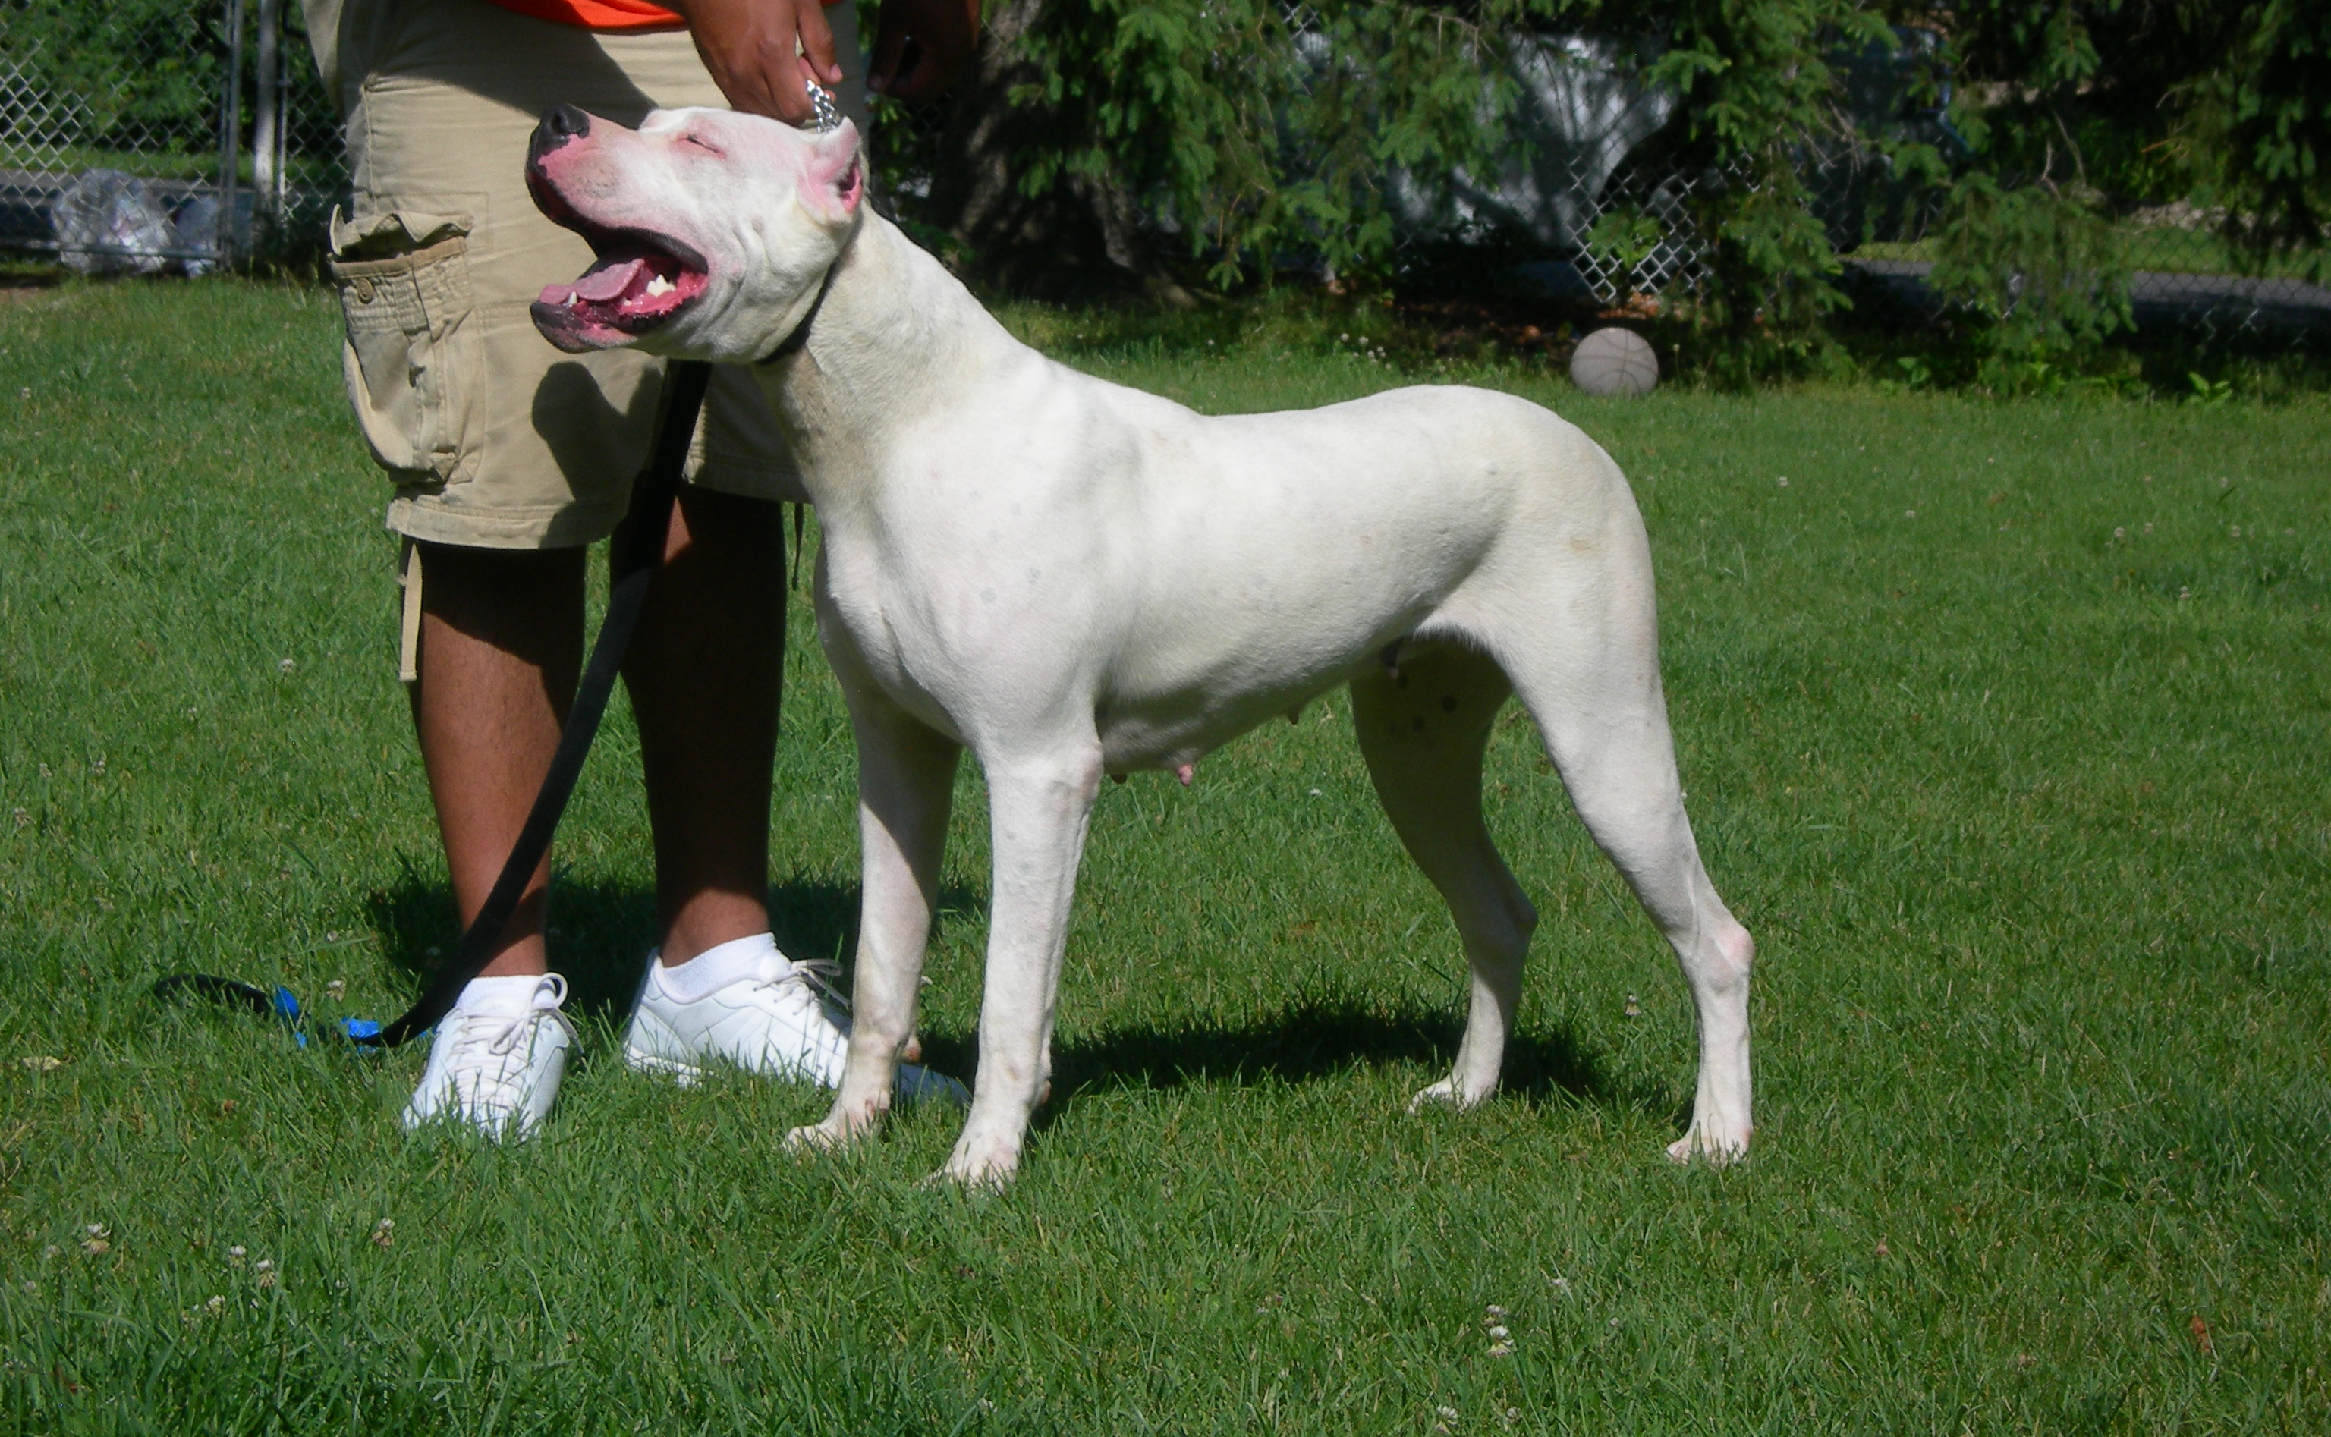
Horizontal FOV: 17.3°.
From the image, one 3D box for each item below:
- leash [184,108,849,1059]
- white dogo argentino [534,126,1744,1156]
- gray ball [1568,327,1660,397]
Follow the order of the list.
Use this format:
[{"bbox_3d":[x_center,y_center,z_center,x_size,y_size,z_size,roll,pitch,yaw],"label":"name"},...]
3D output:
[{"bbox_3d":[-0.551,-0.113,6.296,0.200,0.820,0.820,-2,7,-43],"label":"leash"},{"bbox_3d":[-0.008,-0.056,6.114,0.970,0.826,0.320,0,6,-28],"label":"white dogo argentino"},{"bbox_3d":[1.217,-0.938,20.750,0.240,0.240,0.240,3,5,0],"label":"gray ball"}]

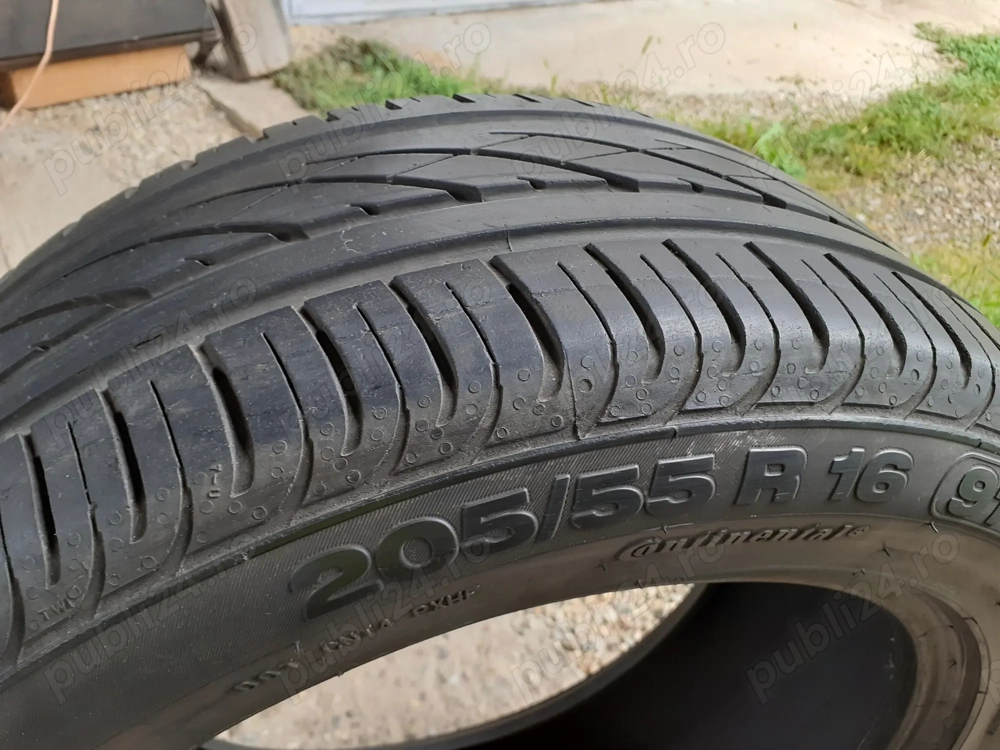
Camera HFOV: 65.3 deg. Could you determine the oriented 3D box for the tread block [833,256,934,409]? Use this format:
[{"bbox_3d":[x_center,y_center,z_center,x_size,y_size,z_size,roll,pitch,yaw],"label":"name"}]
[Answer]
[{"bbox_3d":[0.115,-0.014,0.233,0.017,0.015,0.053,7,57,-24],"label":"tread block"}]

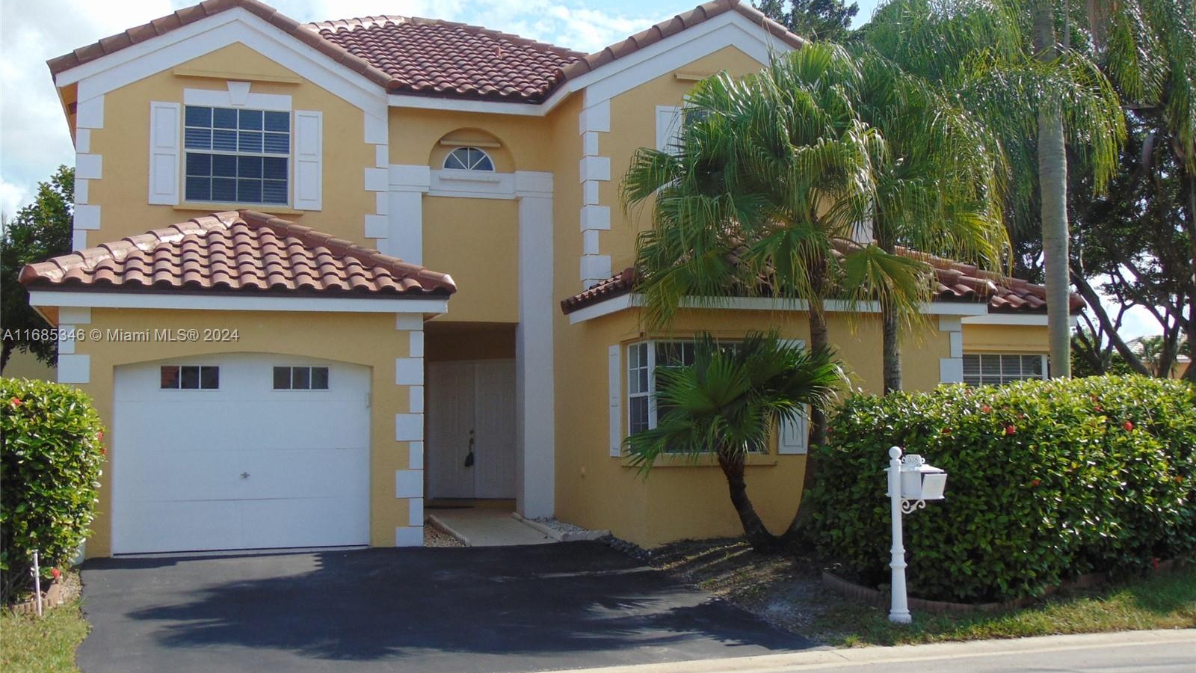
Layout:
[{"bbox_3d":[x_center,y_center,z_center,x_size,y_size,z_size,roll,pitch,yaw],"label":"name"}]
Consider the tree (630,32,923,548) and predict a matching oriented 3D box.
[{"bbox_3d":[1.829,-0.444,14.119,3.050,5.260,2.800,0,-4,0],"label":"tree"}]

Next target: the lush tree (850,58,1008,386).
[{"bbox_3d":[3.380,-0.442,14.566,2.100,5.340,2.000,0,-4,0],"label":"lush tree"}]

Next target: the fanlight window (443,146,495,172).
[{"bbox_3d":[-1.799,-2.479,18.868,0.740,0.370,0.100,1,-4,-18],"label":"fanlight window"}]

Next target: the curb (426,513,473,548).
[{"bbox_3d":[-1.860,2.415,16.709,0.140,0.200,2.500,1,-4,-18],"label":"curb"}]

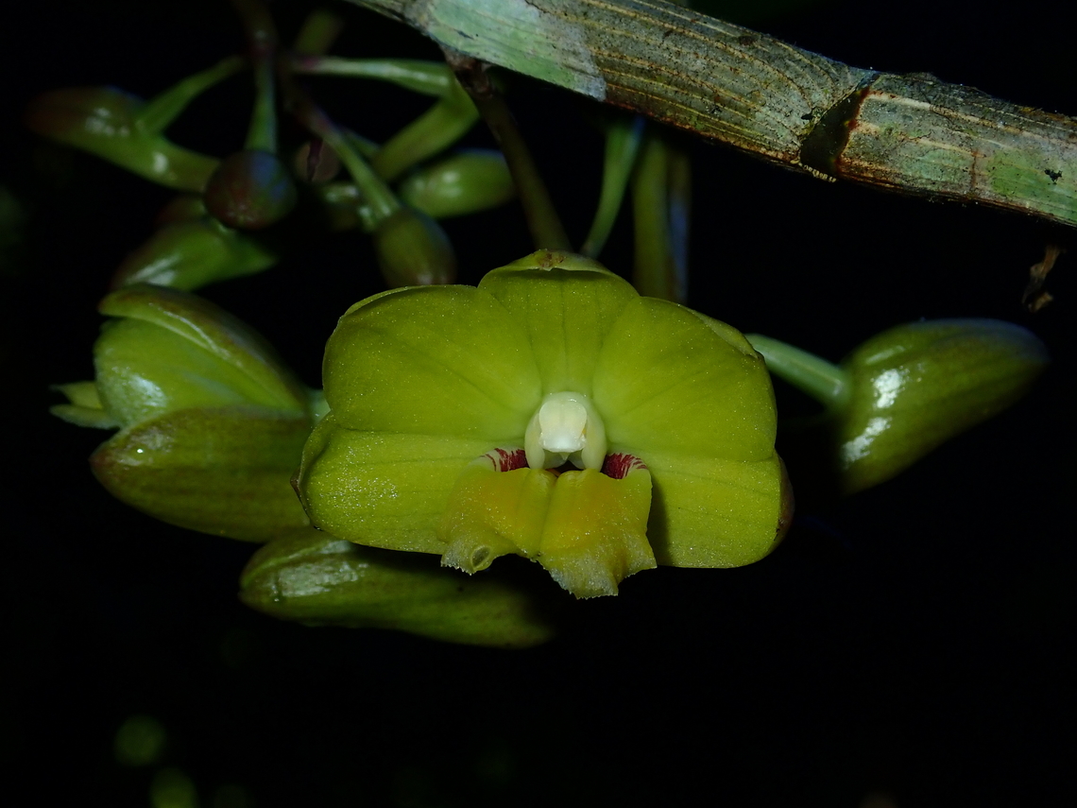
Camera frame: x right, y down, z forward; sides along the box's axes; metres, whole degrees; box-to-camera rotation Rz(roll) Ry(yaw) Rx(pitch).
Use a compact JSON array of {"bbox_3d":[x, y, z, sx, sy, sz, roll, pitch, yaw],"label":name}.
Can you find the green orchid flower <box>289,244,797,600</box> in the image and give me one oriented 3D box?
[{"bbox_3d":[0.000,0.001,0.168,0.026,0.018,0.015,0,5,6],"label":"green orchid flower"}]

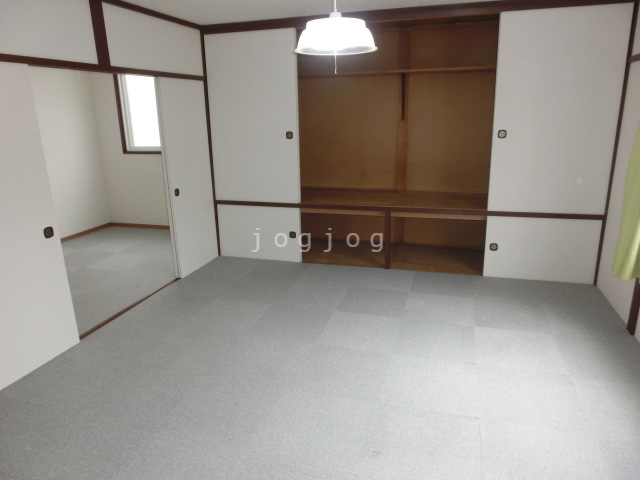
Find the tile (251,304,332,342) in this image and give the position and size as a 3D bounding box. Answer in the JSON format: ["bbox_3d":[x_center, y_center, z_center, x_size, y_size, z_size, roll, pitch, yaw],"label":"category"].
[{"bbox_3d":[-0.186,0.609,3.242,0.500,0.010,0.500,4,17,16],"label":"tile"}]

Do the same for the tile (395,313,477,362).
[{"bbox_3d":[0.751,0.646,2.905,0.500,0.010,0.500,3,17,16],"label":"tile"}]

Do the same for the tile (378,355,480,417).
[{"bbox_3d":[0.612,0.779,2.446,0.500,0.010,0.500,3,17,16],"label":"tile"}]

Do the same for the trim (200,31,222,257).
[{"bbox_3d":[-1.077,-0.873,4.429,0.045,2.174,0.045,3,17,16],"label":"trim"}]

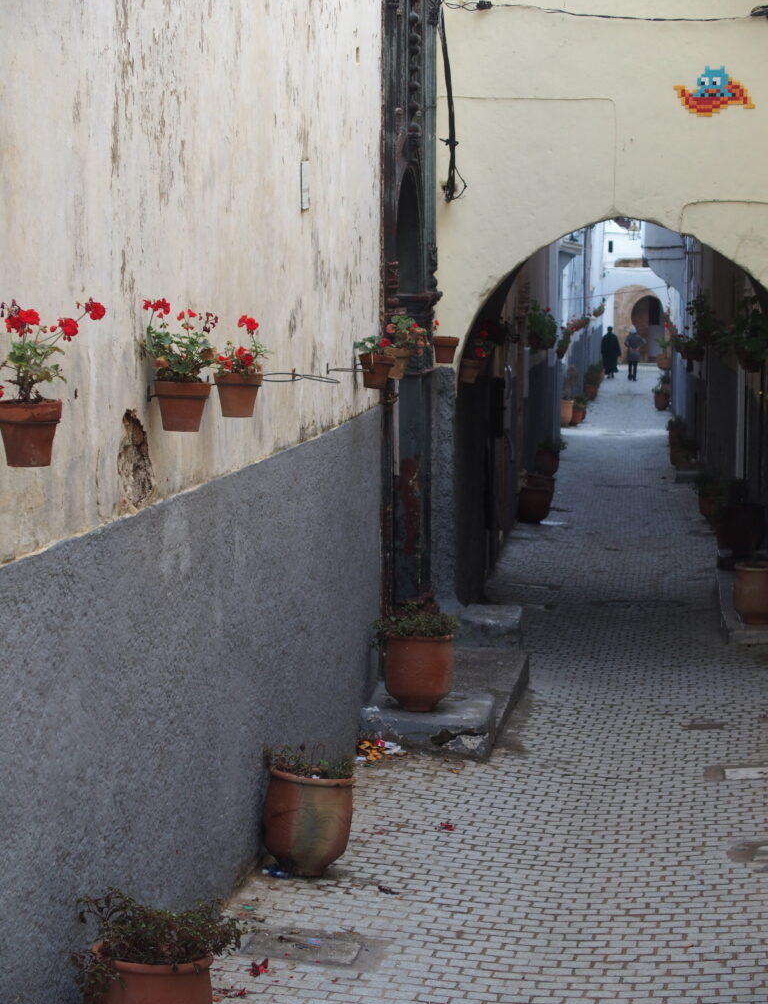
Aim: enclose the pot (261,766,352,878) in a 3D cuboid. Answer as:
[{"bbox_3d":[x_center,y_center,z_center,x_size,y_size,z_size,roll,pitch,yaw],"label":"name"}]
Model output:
[{"bbox_3d":[-0.287,1.227,10.400,0.345,0.385,0.345,0,4,0],"label":"pot"}]

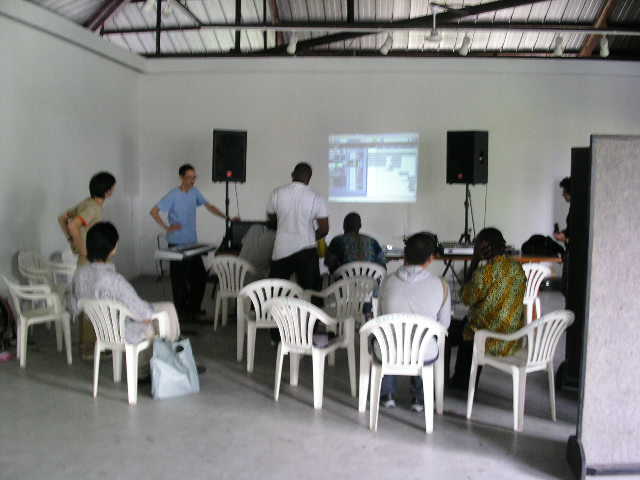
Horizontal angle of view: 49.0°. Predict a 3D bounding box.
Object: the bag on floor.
[{"bbox_3d":[-1.081,0.950,5.345,0.340,0.420,0.180,-2,6,-25],"label":"bag on floor"}]

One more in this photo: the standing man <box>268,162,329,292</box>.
[{"bbox_3d":[-0.224,0.142,6.690,0.600,1.740,0.420,1,5,6],"label":"standing man"}]

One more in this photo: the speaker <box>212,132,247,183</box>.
[{"bbox_3d":[-1.180,-1.093,9.190,0.435,0.665,0.400,-1,5,-8],"label":"speaker"}]

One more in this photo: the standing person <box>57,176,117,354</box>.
[{"bbox_3d":[-2.078,0.215,6.292,0.420,1.660,0.500,-3,6,-32],"label":"standing person"}]

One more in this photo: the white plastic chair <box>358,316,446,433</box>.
[{"bbox_3d":[0.530,0.822,4.540,0.570,0.765,0.530,1,5,7],"label":"white plastic chair"}]

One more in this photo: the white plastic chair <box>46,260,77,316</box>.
[{"bbox_3d":[-2.871,0.523,7.796,0.550,0.780,0.570,-2,5,-20],"label":"white plastic chair"}]

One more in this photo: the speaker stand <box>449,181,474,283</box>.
[{"bbox_3d":[1.924,0.016,9.237,0.920,1.550,0.850,0,5,0],"label":"speaker stand"}]

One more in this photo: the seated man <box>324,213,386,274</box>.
[{"bbox_3d":[0.365,0.322,7.507,0.620,1.240,0.800,0,5,0],"label":"seated man"}]

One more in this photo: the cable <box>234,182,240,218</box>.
[{"bbox_3d":[-1.093,-0.525,9.340,0.070,0.480,0.040,0,5,0],"label":"cable"}]

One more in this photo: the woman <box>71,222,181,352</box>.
[{"bbox_3d":[-1.381,0.504,5.433,0.600,1.290,0.920,3,6,26],"label":"woman"}]

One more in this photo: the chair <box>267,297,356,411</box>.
[{"bbox_3d":[-0.084,0.775,5.074,0.570,0.765,0.530,3,6,31],"label":"chair"}]

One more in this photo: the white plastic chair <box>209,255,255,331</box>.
[{"bbox_3d":[-0.863,0.575,7.280,0.570,0.800,0.540,2,6,15],"label":"white plastic chair"}]

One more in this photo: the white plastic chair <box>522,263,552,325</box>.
[{"bbox_3d":[1.967,0.589,7.214,0.570,0.765,0.530,-1,5,-12],"label":"white plastic chair"}]

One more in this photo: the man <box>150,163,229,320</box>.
[{"bbox_3d":[-1.410,0.057,7.691,0.870,1.750,0.480,-2,6,-25],"label":"man"}]

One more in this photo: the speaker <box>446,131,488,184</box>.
[{"bbox_3d":[1.883,-1.046,8.941,0.380,0.655,0.420,-5,7,-43],"label":"speaker"}]

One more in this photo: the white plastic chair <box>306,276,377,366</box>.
[{"bbox_3d":[0.188,0.677,6.227,0.570,0.800,0.540,-4,7,-34],"label":"white plastic chair"}]

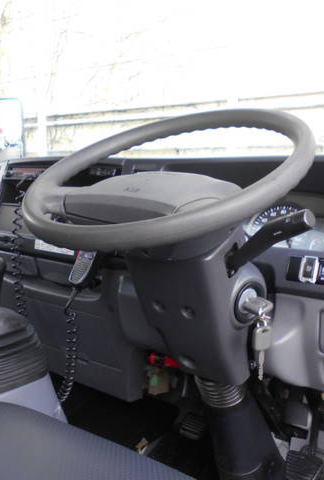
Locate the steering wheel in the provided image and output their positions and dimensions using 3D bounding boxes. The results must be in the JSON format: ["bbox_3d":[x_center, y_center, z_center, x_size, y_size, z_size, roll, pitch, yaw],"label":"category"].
[{"bbox_3d":[0.011,-0.077,0.711,0.420,0.100,0.420,4,33,29],"label":"steering wheel"}]

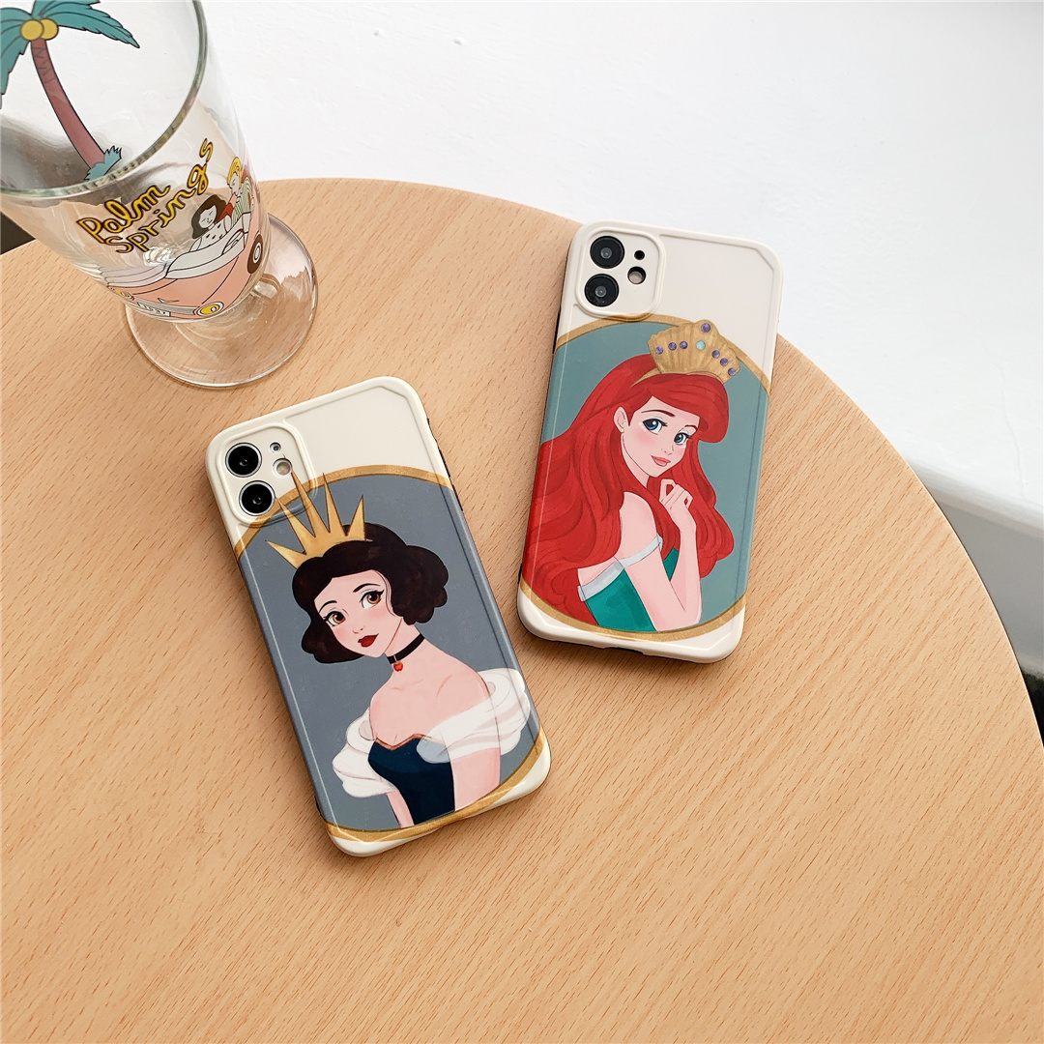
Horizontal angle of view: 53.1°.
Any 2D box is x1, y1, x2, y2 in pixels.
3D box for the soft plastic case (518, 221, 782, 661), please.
[{"bbox_3d":[0.047,-0.031,0.369,0.078,0.012,0.153,9,81,0],"label":"soft plastic case"}]

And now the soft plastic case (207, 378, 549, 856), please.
[{"bbox_3d":[-0.050,0.029,0.358,0.078,0.012,0.153,-20,82,-4],"label":"soft plastic case"}]

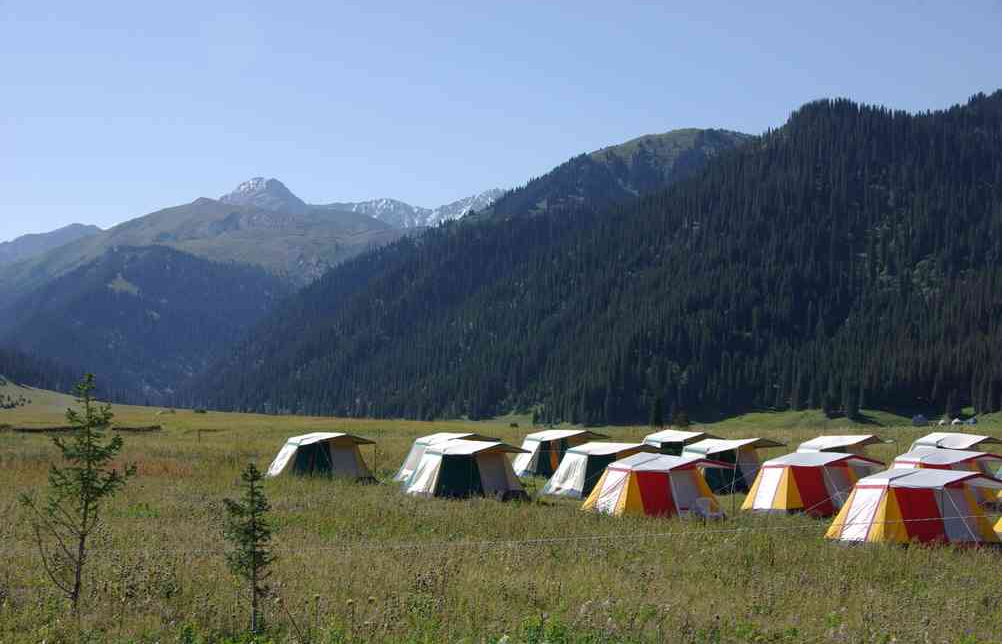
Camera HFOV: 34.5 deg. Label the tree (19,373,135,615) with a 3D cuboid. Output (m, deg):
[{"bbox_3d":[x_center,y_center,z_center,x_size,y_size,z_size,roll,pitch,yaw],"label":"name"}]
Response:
[{"bbox_3d":[-5.800,2.360,22.000,1.550,3.250,1.450,0,-2,0],"label":"tree"}]

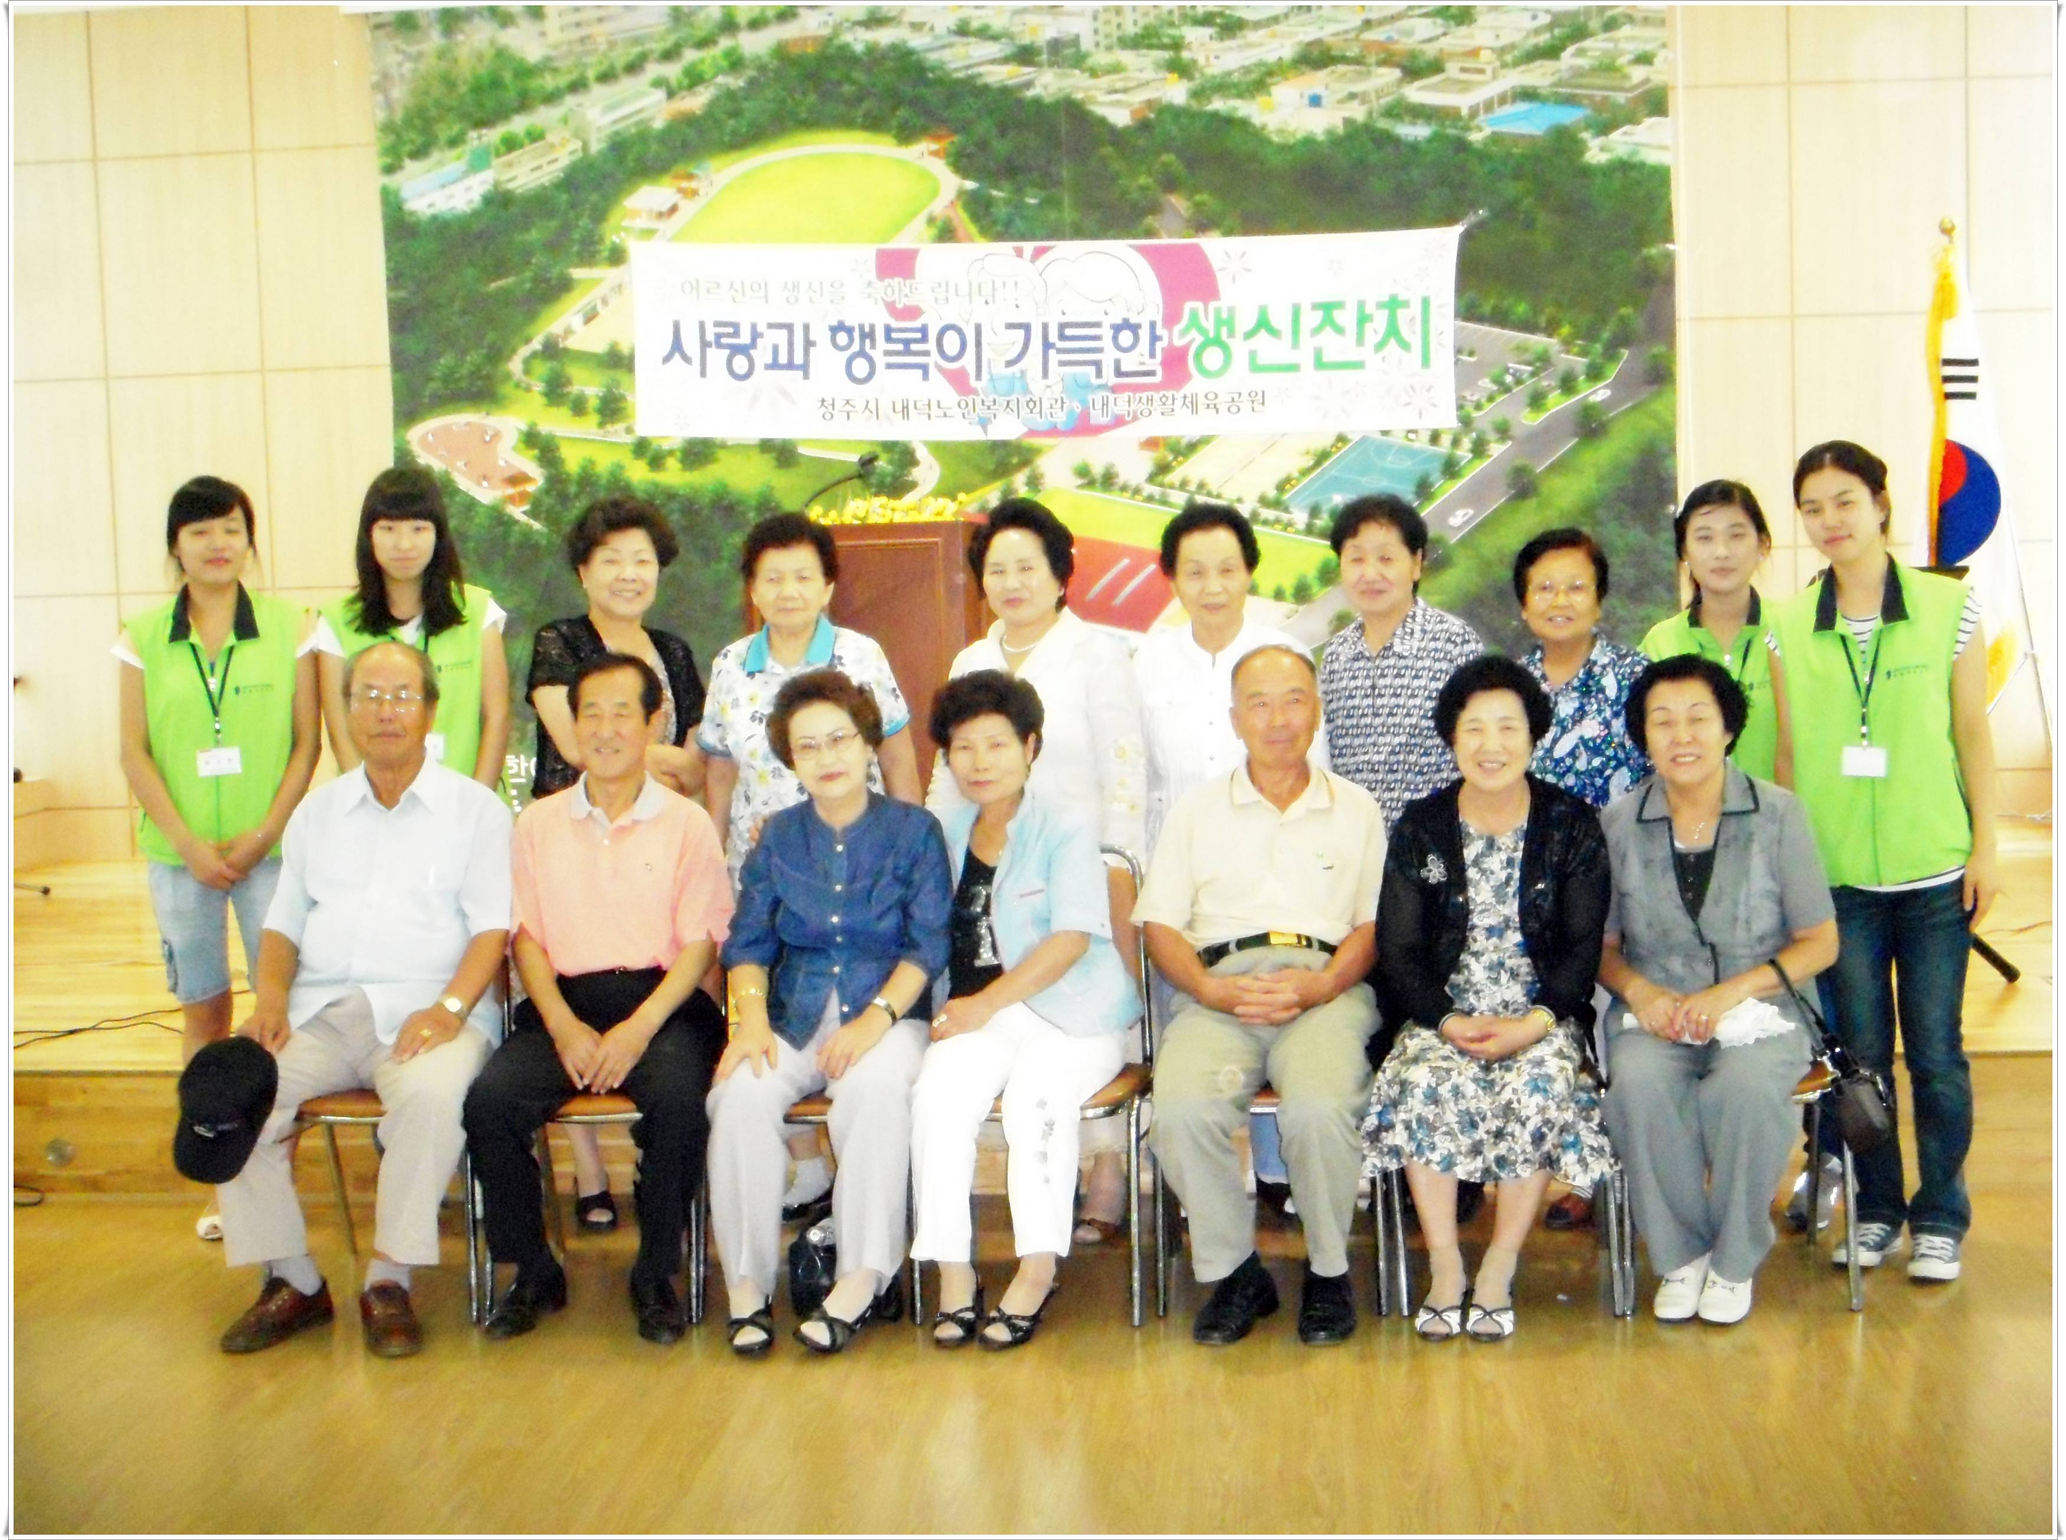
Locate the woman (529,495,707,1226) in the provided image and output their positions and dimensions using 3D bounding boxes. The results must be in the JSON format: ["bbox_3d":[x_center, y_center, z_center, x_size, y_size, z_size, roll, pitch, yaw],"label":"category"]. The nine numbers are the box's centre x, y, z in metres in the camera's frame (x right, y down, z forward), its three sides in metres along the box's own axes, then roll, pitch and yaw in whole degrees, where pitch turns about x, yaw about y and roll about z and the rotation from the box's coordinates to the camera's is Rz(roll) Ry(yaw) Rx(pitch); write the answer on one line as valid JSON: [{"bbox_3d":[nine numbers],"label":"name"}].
[{"bbox_3d":[-0.897,0.204,6.065,0.420,1.570,0.300,-3,4,-13],"label":"woman"}]

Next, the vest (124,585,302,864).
[{"bbox_3d":[-1.798,-0.099,6.130,0.390,0.620,0.250,-3,6,-11],"label":"vest"}]

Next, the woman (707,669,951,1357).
[{"bbox_3d":[-0.407,0.436,5.580,0.480,1.250,0.680,-2,6,-1],"label":"woman"}]

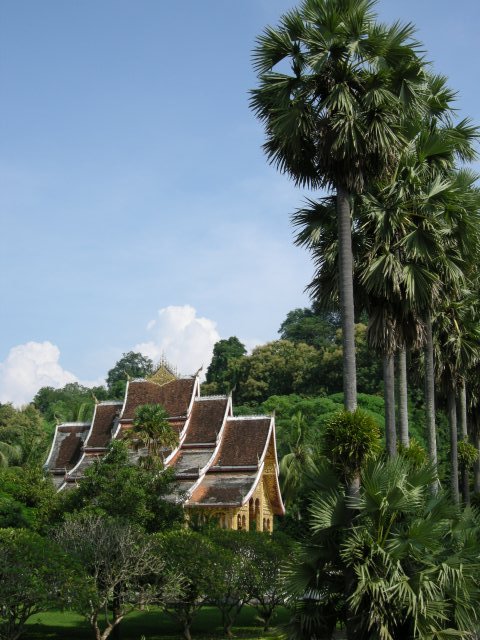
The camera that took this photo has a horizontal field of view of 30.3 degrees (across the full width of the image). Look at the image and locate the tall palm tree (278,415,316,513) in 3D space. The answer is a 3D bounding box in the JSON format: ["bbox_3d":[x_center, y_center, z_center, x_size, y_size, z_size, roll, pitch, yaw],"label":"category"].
[{"bbox_3d":[5.921,18.439,91.385,4.800,17.970,4.800,1,-15,0],"label":"tall palm tree"}]

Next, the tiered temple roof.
[{"bbox_3d":[-7.137,10.625,79.970,21.400,13.200,16.400,-4,-16,18],"label":"tiered temple roof"}]

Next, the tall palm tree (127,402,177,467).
[{"bbox_3d":[-6.687,13.088,64.801,3.900,13.980,3.900,1,-15,0],"label":"tall palm tree"}]

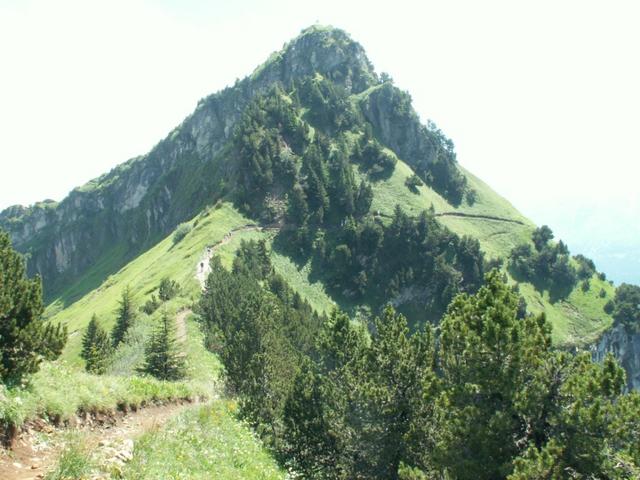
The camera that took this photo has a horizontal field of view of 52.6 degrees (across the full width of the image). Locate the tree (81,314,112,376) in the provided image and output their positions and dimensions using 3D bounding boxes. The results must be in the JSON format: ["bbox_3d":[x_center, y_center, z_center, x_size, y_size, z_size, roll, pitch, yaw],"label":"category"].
[{"bbox_3d":[-7.944,3.714,23.000,1.100,2.180,1.100,0,1,0],"label":"tree"}]

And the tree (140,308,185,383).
[{"bbox_3d":[-5.111,3.391,21.000,1.390,2.340,1.390,0,1,0],"label":"tree"}]

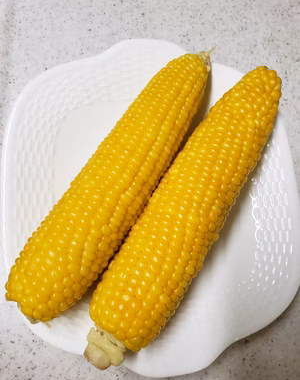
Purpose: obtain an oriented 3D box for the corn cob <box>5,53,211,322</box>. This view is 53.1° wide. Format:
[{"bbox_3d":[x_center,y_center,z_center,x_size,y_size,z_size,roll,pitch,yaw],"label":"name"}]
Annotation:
[{"bbox_3d":[-0.016,-0.014,0.202,0.048,0.048,0.214,31,76,8],"label":"corn cob"}]

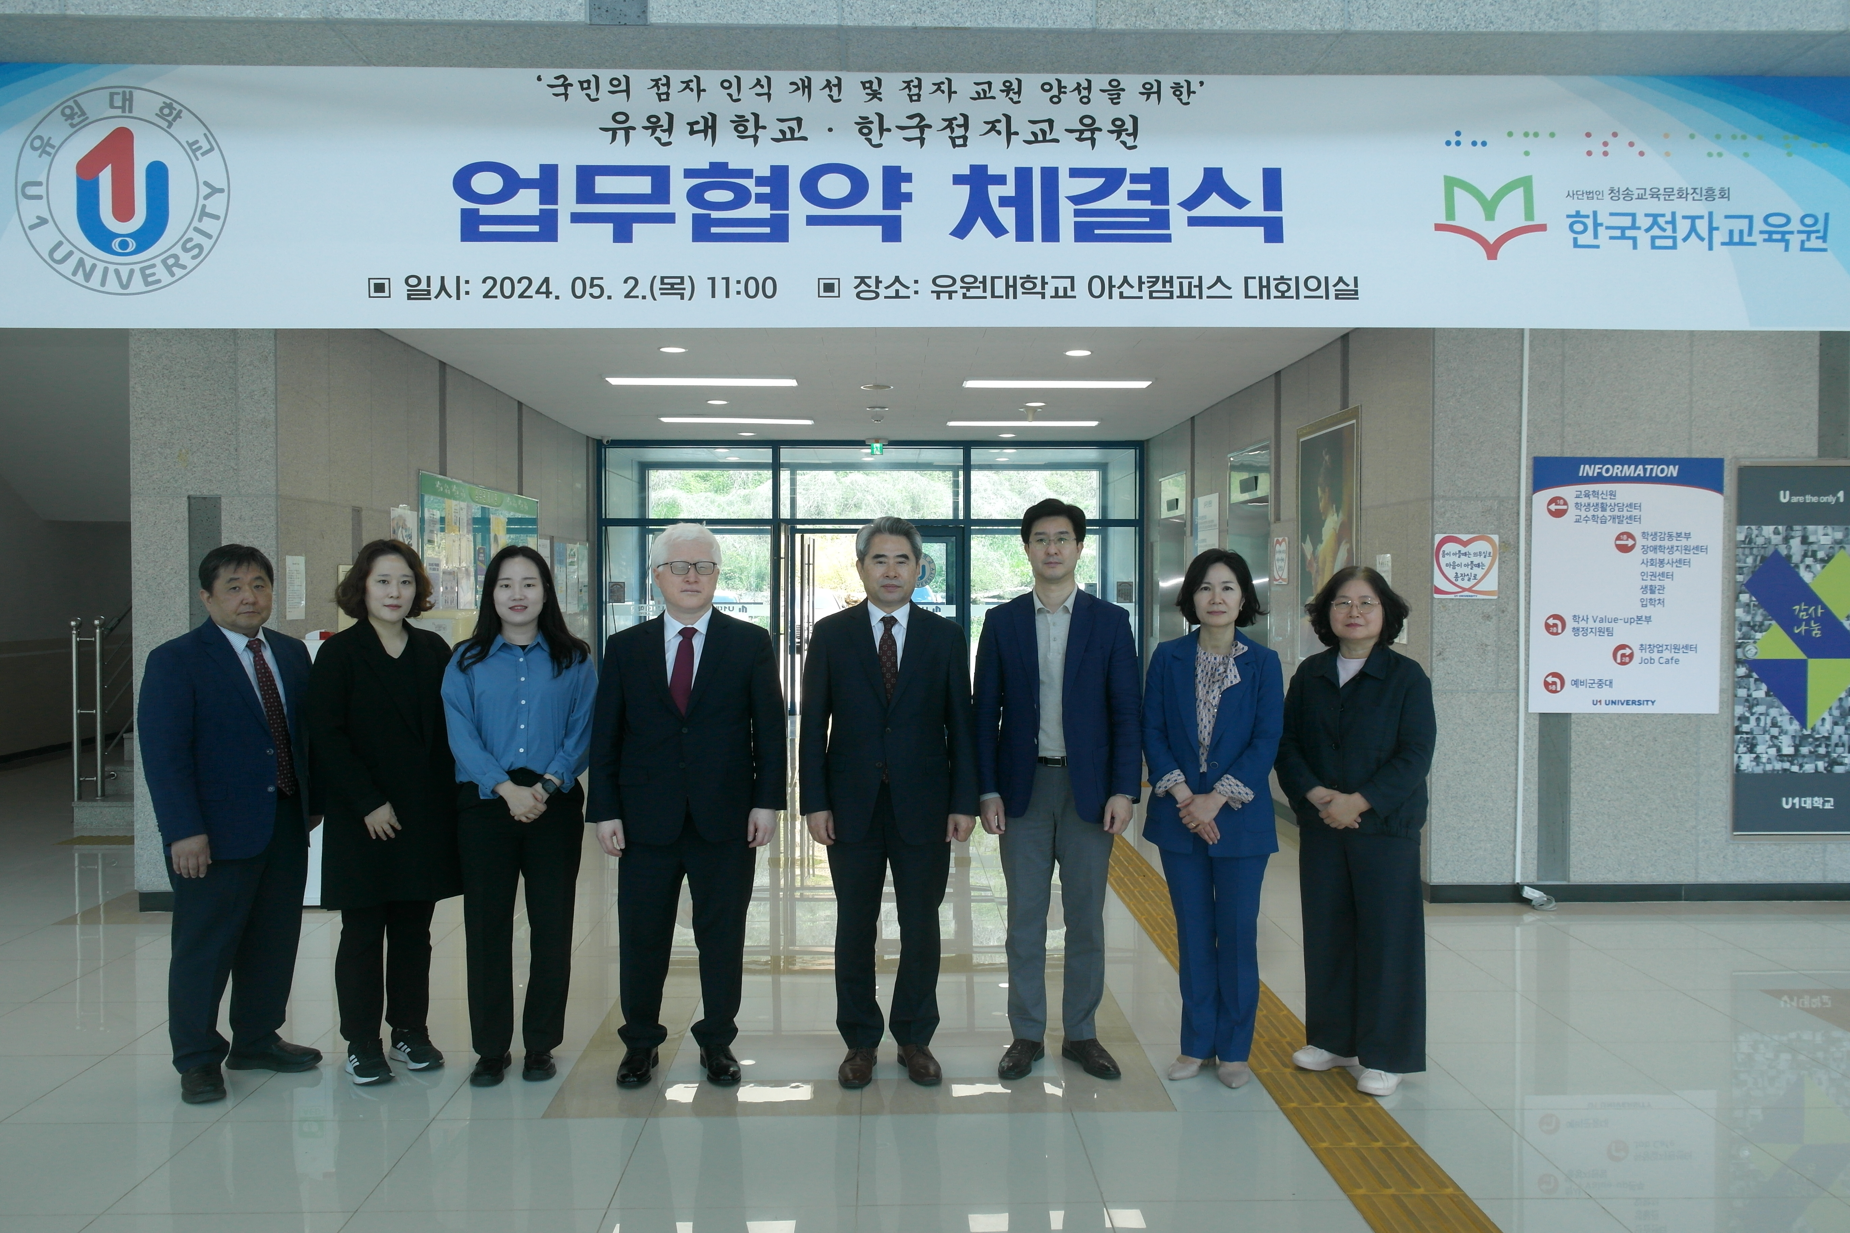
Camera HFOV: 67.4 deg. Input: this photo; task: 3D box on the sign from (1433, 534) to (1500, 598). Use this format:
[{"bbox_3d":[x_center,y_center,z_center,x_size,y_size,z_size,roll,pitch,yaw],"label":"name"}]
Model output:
[{"bbox_3d":[2.546,-0.233,6.510,0.302,0.299,0.015,0,1,-2],"label":"sign"}]

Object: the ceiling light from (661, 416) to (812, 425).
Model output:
[{"bbox_3d":[-1.587,-1.665,11.720,1.280,0.060,0.200,0,1,-2],"label":"ceiling light"}]

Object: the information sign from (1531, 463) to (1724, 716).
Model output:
[{"bbox_3d":[3.310,-0.142,6.530,0.910,1.200,0.030,0,1,-2],"label":"information sign"}]

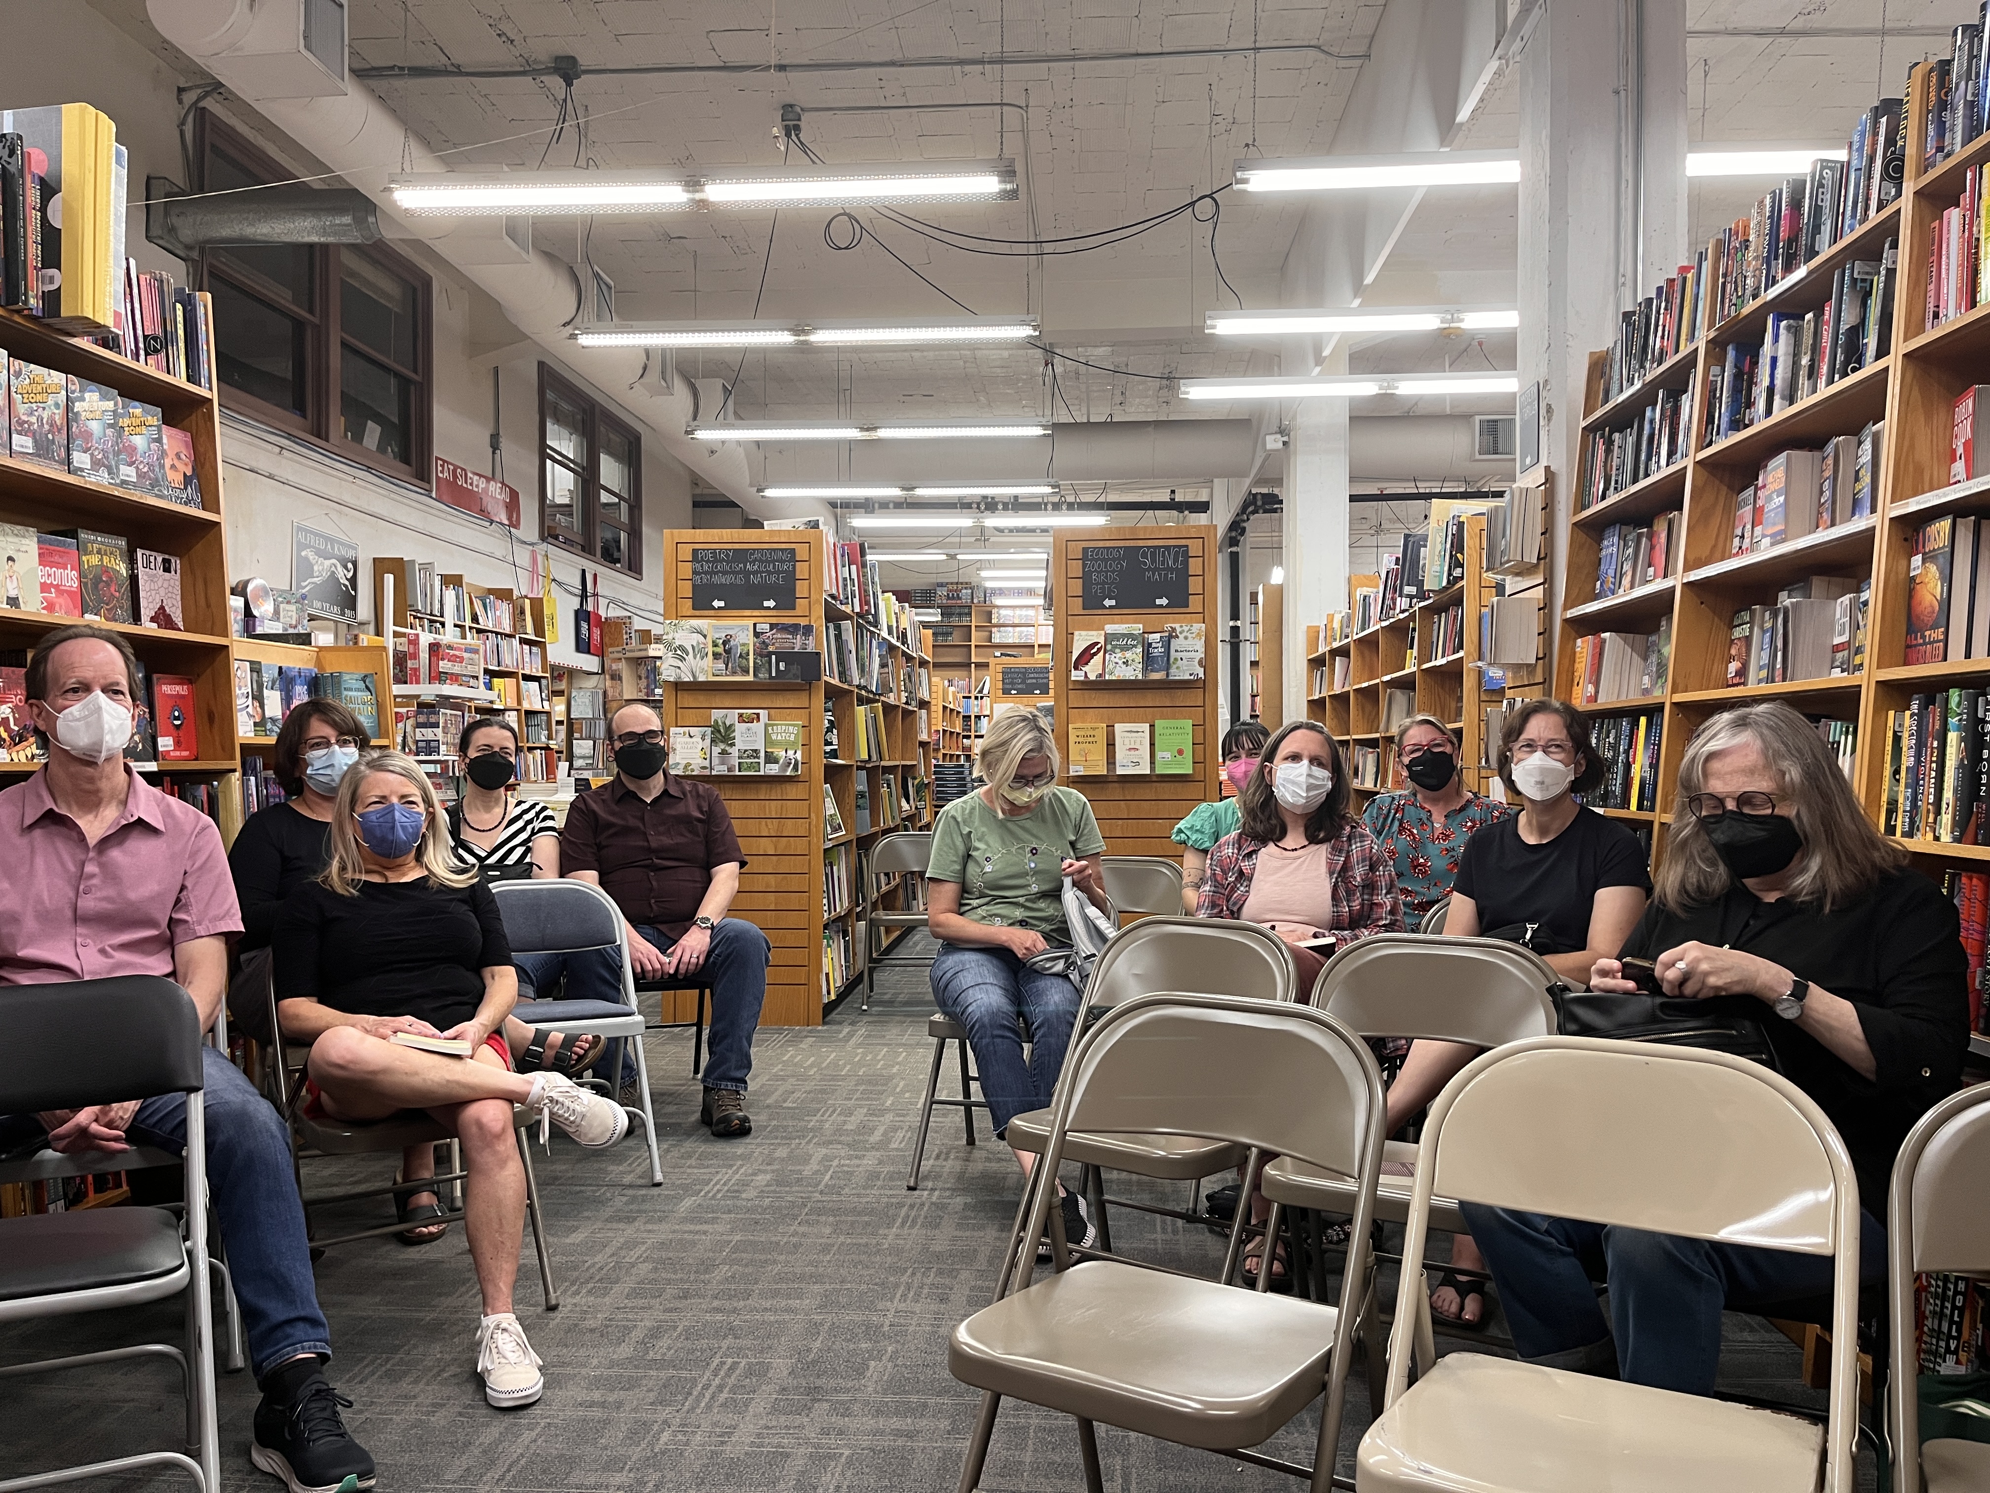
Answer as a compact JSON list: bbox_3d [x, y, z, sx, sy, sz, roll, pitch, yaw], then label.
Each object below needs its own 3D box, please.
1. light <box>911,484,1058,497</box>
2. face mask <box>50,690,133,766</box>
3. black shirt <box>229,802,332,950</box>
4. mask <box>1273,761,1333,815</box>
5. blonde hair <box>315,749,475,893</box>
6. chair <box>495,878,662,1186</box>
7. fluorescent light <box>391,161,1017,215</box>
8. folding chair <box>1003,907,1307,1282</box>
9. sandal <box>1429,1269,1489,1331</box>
[{"bbox_3d":[-0.087,-2.059,12.000,1.210,0.100,0.170,0,-1,4],"label":"light"},{"bbox_3d":[-1.550,-0.032,2.570,0.130,0.126,0.085,0,-1,-41],"label":"face mask"},{"bbox_3d":[-1.630,0.415,3.680,0.480,0.560,0.330,0,-1,-27],"label":"black shirt"},{"bbox_3d":[0.719,0.096,3.480,0.134,0.125,0.085,0,-1,5],"label":"mask"},{"bbox_3d":[-1.237,0.160,3.100,0.285,0.295,0.240,0,-1,-27],"label":"blonde hair"},{"bbox_3d":[-1.210,0.755,4.090,0.460,0.790,0.500,0,-1,-28],"label":"chair"},{"bbox_3d":[-1.138,-2.144,5.734,2.440,0.110,0.140,0,0,4],"label":"fluorescent light"},{"bbox_3d":[0.300,0.760,2.910,0.460,0.790,0.500,0,-1,33],"label":"folding chair"},{"bbox_3d":[0.960,1.115,3.040,0.100,0.085,0.250,0,-1,27],"label":"sandal"}]

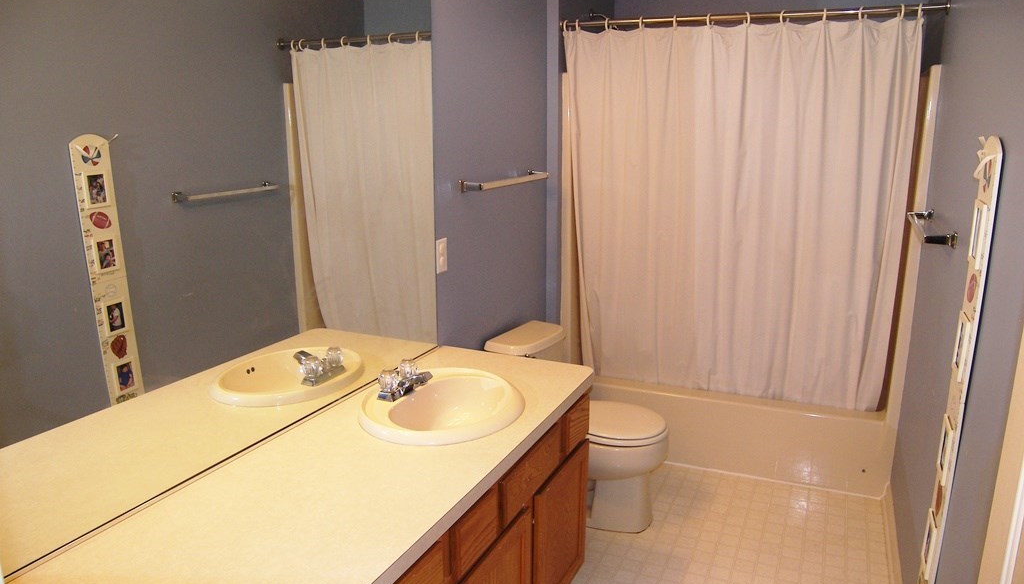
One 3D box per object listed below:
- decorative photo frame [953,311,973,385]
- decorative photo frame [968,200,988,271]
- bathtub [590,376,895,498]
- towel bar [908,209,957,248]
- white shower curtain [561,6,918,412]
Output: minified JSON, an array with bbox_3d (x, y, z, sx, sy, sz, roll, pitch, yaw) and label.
[{"bbox_3d":[1.110,0.136,1.755,0.018,0.153,0.128,5,14,23],"label":"decorative photo frame"},{"bbox_3d":[1.109,-0.138,1.692,0.018,0.148,0.128,5,14,23],"label":"decorative photo frame"},{"bbox_3d":[1.077,0.568,3.634,1.508,0.354,0.827,5,14,23],"label":"bathtub"},{"bbox_3d":[1.349,-0.218,2.299,0.081,0.044,0.619,5,14,23],"label":"towel bar"},{"bbox_3d":[0.893,-0.274,3.117,1.405,1.710,0.118,5,14,23],"label":"white shower curtain"}]

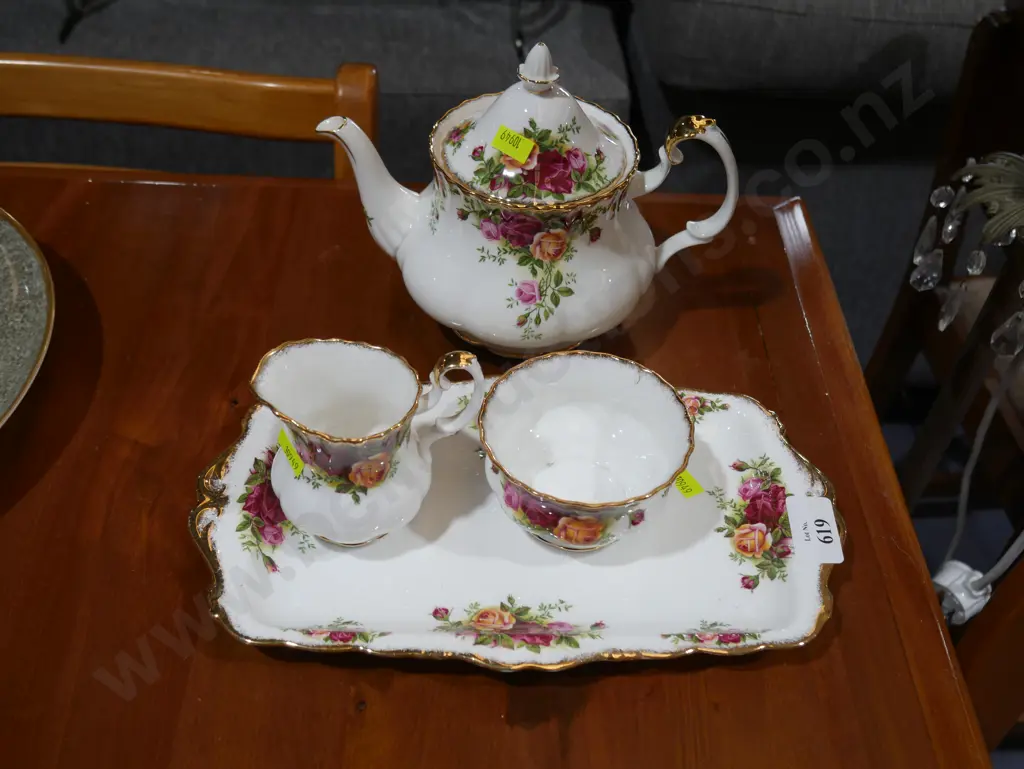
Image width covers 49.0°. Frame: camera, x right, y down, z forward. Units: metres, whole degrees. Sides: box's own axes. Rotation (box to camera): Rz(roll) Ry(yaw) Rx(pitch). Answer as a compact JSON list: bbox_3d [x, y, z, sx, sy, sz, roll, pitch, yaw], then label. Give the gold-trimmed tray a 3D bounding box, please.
[{"bbox_3d":[0.004,0.066,0.565,0.321,0.022,0.184,1,45,-4],"label":"gold-trimmed tray"}]

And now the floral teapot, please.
[{"bbox_3d":[0.011,-0.113,0.637,0.240,0.175,0.156,2,44,-2],"label":"floral teapot"}]

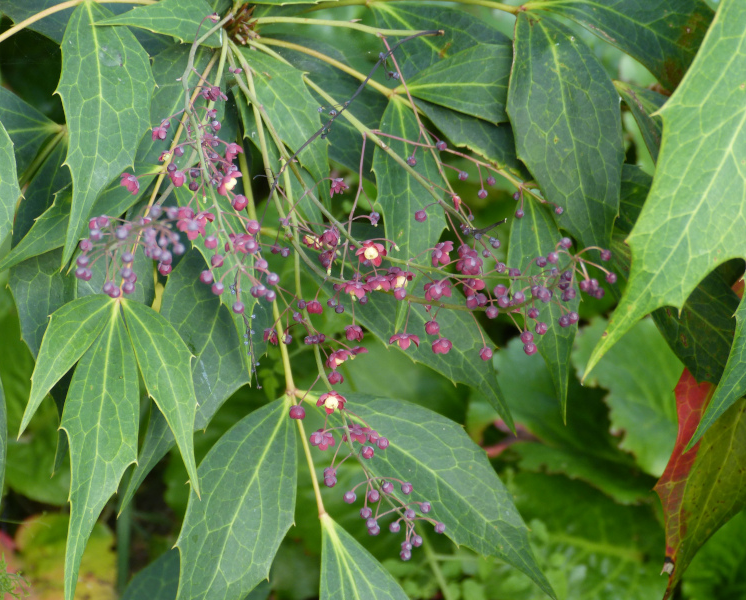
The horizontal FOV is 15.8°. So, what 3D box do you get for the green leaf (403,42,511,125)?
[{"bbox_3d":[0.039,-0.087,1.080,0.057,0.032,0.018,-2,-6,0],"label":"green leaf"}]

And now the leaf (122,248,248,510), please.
[{"bbox_3d":[-0.074,0.033,1.050,0.044,0.112,0.022,24,0,2],"label":"leaf"}]

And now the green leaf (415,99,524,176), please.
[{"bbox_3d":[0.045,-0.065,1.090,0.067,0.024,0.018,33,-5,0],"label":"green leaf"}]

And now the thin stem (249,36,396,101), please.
[{"bbox_3d":[-0.018,-0.094,1.060,0.061,0.006,0.006,22,0,-9],"label":"thin stem"}]

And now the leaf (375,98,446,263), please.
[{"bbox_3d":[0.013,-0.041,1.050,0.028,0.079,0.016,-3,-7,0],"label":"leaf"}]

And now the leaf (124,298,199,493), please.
[{"bbox_3d":[-0.072,0.034,0.980,0.020,0.079,0.016,-21,-7,-9],"label":"leaf"}]

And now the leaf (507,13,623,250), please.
[{"bbox_3d":[0.080,-0.065,1.060,0.047,0.109,0.020,-19,-8,3],"label":"leaf"}]

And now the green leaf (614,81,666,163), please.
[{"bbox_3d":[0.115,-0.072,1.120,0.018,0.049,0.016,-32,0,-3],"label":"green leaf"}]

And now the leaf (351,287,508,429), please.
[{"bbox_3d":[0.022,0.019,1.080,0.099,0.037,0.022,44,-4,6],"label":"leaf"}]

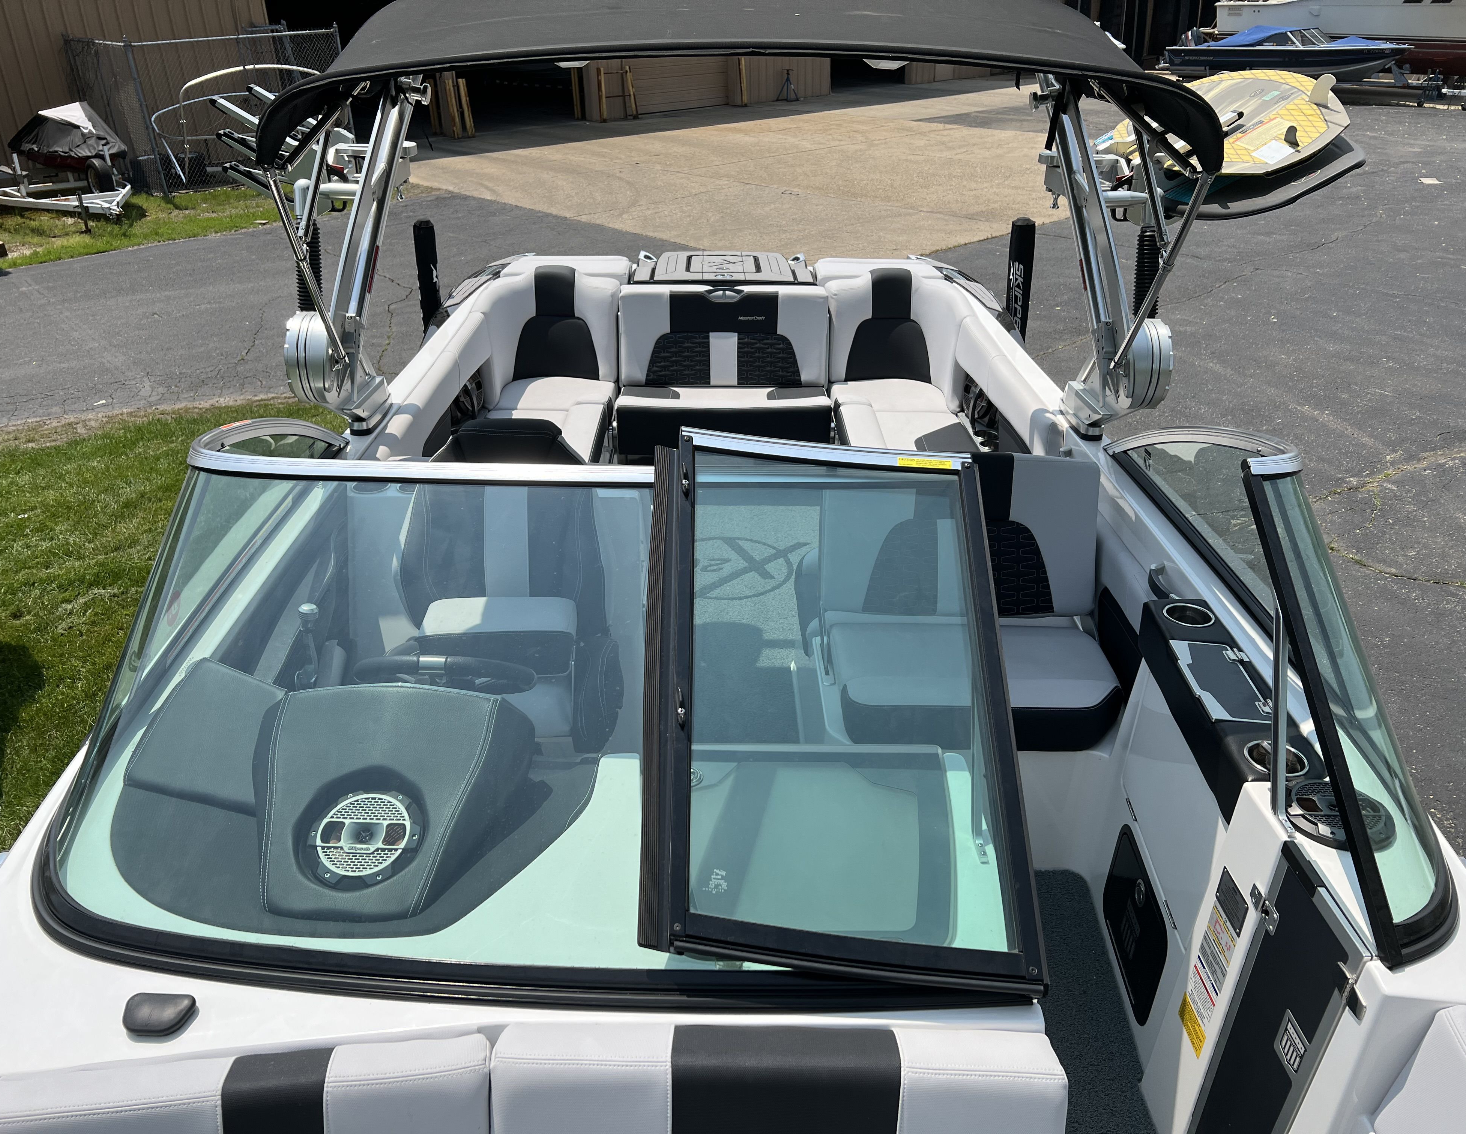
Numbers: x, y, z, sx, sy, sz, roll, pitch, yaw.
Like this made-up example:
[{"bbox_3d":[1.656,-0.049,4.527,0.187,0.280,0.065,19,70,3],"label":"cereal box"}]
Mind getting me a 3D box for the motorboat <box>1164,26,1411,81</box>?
[{"bbox_3d":[12.969,-11.963,26.500,5.400,1.250,2.000,15,30,32],"label":"motorboat"}]

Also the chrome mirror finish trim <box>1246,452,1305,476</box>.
[{"bbox_3d":[0.832,-0.162,1.766,0.089,0.035,0.059,0,26,-1],"label":"chrome mirror finish trim"}]

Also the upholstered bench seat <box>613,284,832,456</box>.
[{"bbox_3d":[-0.045,-0.877,5.013,0.901,0.654,0.574,0,26,-1],"label":"upholstered bench seat"}]

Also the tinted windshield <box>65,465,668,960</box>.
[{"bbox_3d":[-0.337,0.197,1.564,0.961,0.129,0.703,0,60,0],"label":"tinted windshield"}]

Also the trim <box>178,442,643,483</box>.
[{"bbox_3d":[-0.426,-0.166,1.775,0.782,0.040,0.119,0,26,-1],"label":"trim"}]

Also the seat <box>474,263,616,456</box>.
[{"bbox_3d":[-0.777,-0.840,4.844,0.594,0.673,1.040,0,26,-1],"label":"seat"}]

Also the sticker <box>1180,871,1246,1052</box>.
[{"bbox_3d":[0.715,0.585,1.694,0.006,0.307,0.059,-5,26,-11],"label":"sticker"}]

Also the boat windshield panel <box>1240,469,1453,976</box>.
[{"bbox_3d":[0.847,0.176,1.587,0.148,0.079,0.713,0,60,0],"label":"boat windshield panel"}]

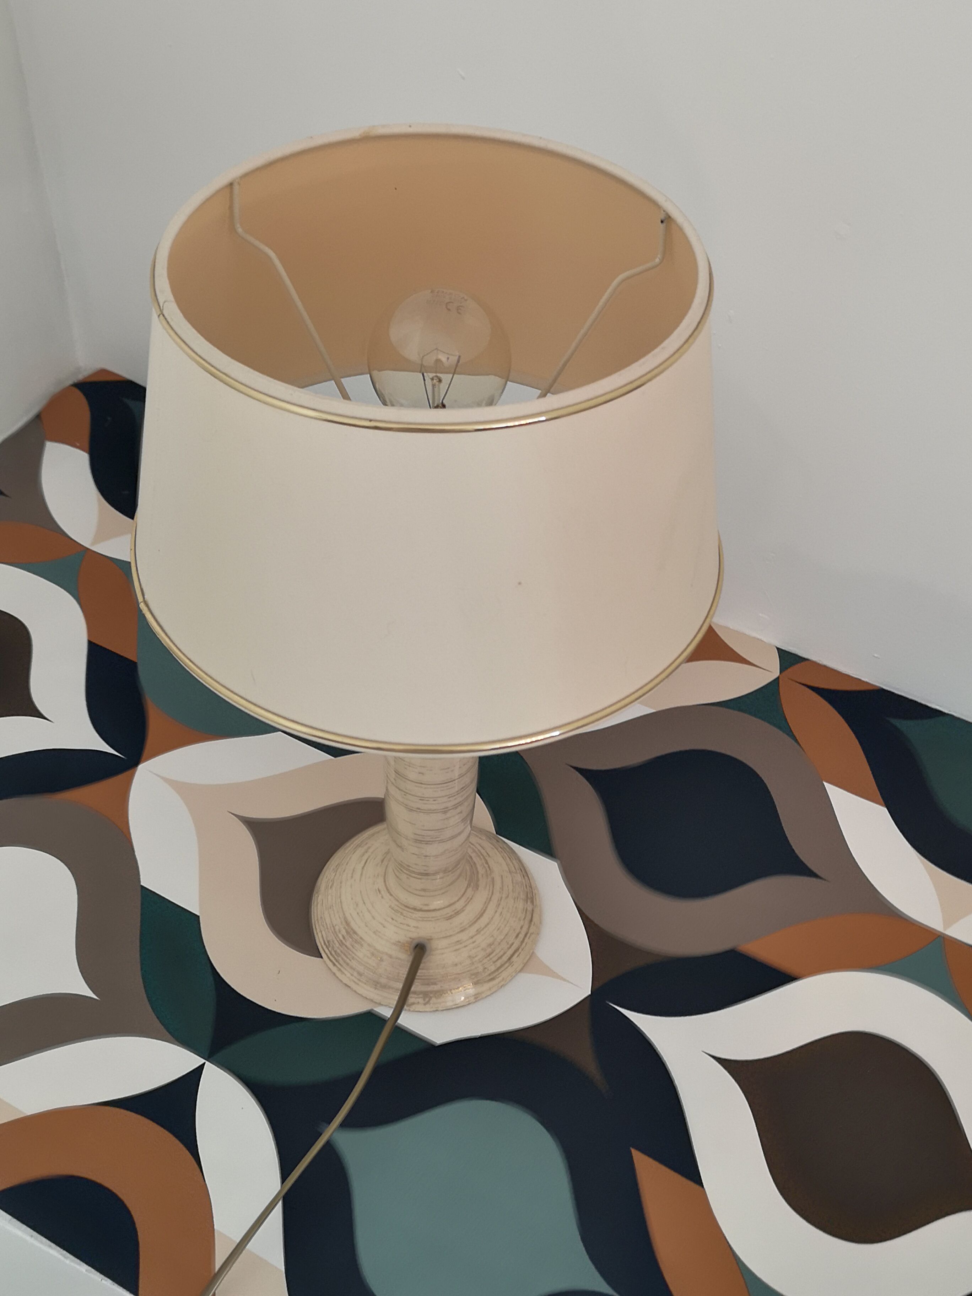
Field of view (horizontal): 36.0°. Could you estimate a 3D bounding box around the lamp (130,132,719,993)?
[{"bbox_3d":[-0.028,0.002,0.737,0.268,0.437,0.268,3,45,0],"label":"lamp"}]

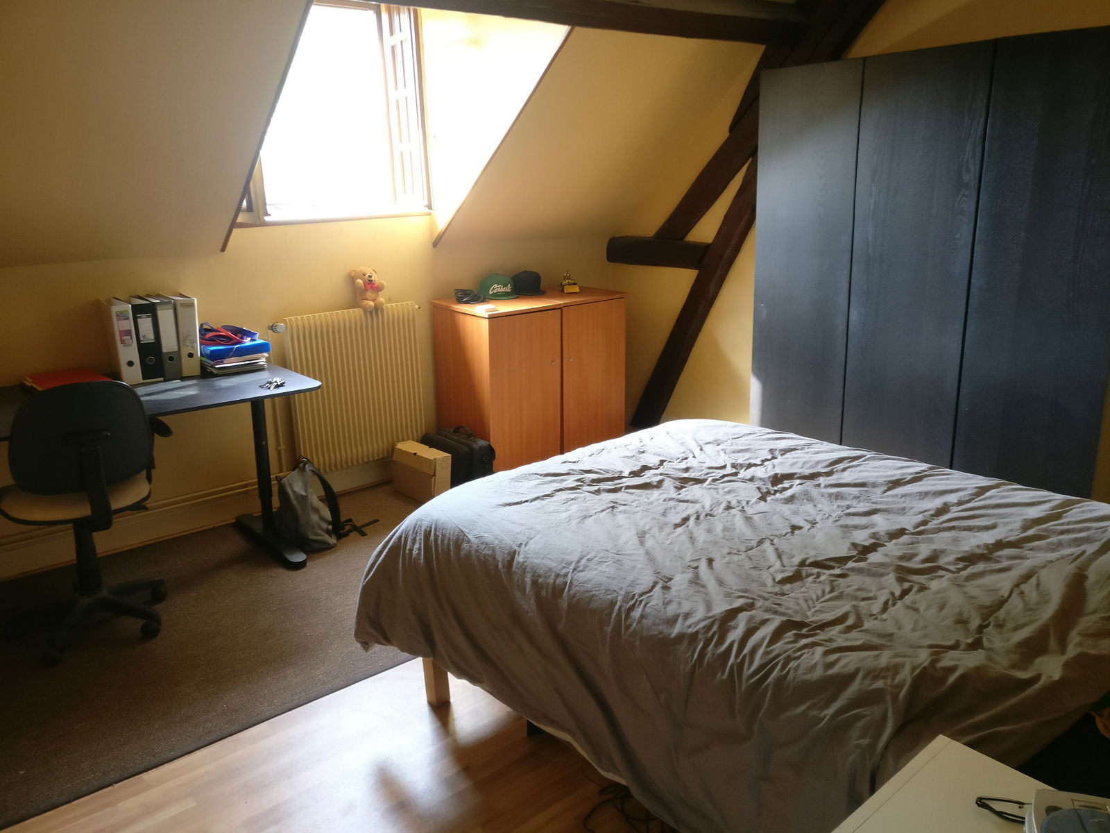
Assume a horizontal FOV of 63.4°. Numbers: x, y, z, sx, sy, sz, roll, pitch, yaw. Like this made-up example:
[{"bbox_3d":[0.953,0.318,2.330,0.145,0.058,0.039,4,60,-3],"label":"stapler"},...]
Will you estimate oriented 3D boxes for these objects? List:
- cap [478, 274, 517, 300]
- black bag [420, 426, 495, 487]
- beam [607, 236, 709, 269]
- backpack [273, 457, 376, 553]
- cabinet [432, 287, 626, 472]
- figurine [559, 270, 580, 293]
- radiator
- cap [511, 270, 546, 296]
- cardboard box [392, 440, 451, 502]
[{"bbox_3d":[-0.326,-0.716,4.879,0.175,0.125,0.250,-8,17,-20],"label":"cap"},{"bbox_3d":[-0.506,0.240,4.624,0.200,0.310,0.420,-14,20,-36],"label":"black bag"},{"bbox_3d":[0.615,-0.961,5.258,0.125,0.155,0.790,-14,20,-36],"label":"beam"},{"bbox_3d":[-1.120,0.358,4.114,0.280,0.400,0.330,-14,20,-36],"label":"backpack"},{"bbox_3d":[-0.118,-0.190,4.951,0.919,0.934,0.546,-14,20,-36],"label":"cabinet"},{"bbox_3d":[0.080,-0.747,4.961,0.085,0.120,0.070,-7,17,-18],"label":"figurine"},{"bbox_3d":[-0.998,-0.151,4.545,0.685,0.780,0.080,-14,20,-36],"label":"radiator"},{"bbox_3d":[-0.171,-0.759,5.010,0.175,0.125,0.250,-15,20,-38],"label":"cap"},{"bbox_3d":[-0.682,0.285,4.584,0.095,0.256,0.355,-15,20,-38],"label":"cardboard box"}]

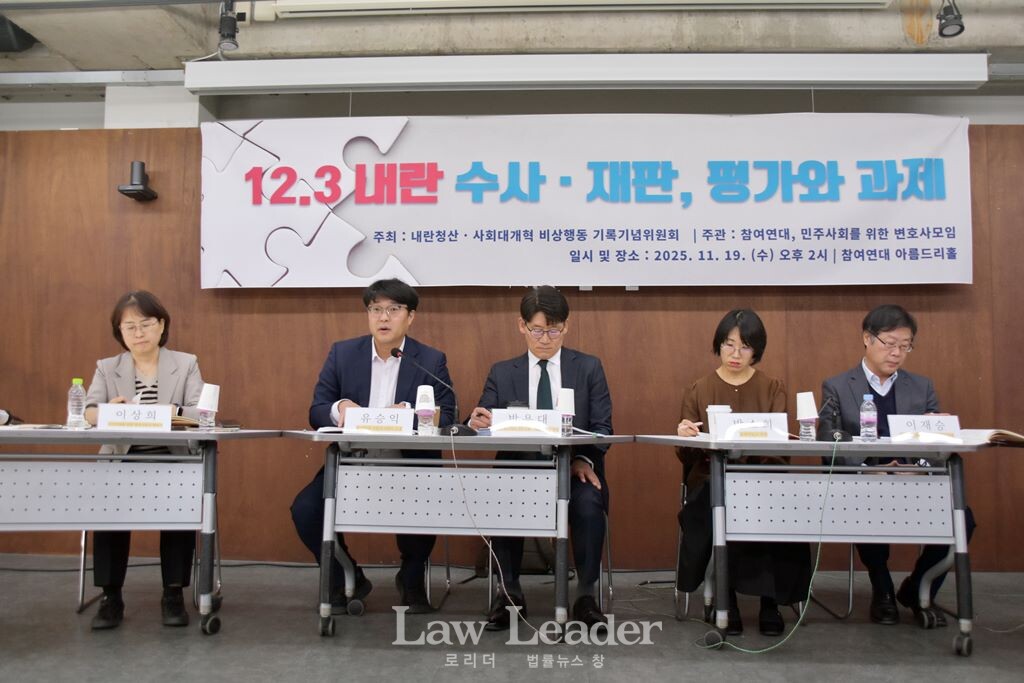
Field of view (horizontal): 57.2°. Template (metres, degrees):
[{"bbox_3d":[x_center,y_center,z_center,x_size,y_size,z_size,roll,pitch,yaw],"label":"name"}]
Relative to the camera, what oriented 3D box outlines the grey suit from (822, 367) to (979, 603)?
[{"bbox_3d":[1.572,0.554,3.920,0.585,0.940,0.540,0,-5,4],"label":"grey suit"}]

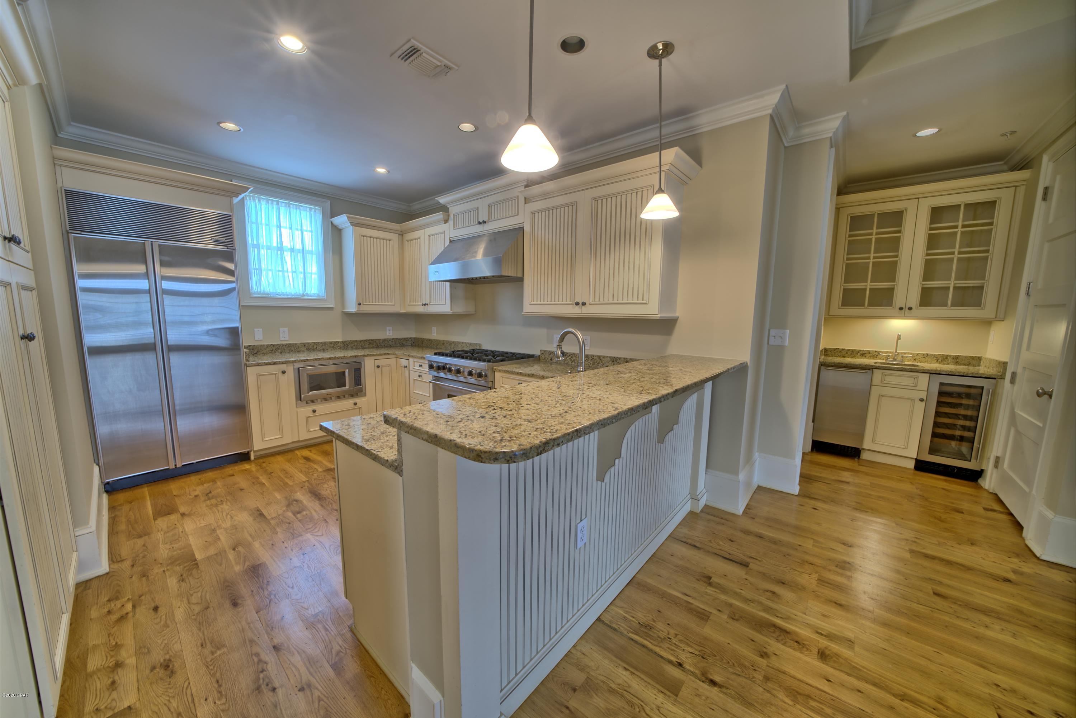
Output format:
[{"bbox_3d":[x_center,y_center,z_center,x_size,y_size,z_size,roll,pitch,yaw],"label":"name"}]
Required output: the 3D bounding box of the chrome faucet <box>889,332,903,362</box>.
[{"bbox_3d":[3.656,-0.111,3.653,0.125,0.305,0.160,7,9,41],"label":"chrome faucet"}]

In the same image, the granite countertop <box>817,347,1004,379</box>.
[{"bbox_3d":[3.456,0.026,3.426,1.200,0.143,0.640,6,9,37],"label":"granite countertop"}]

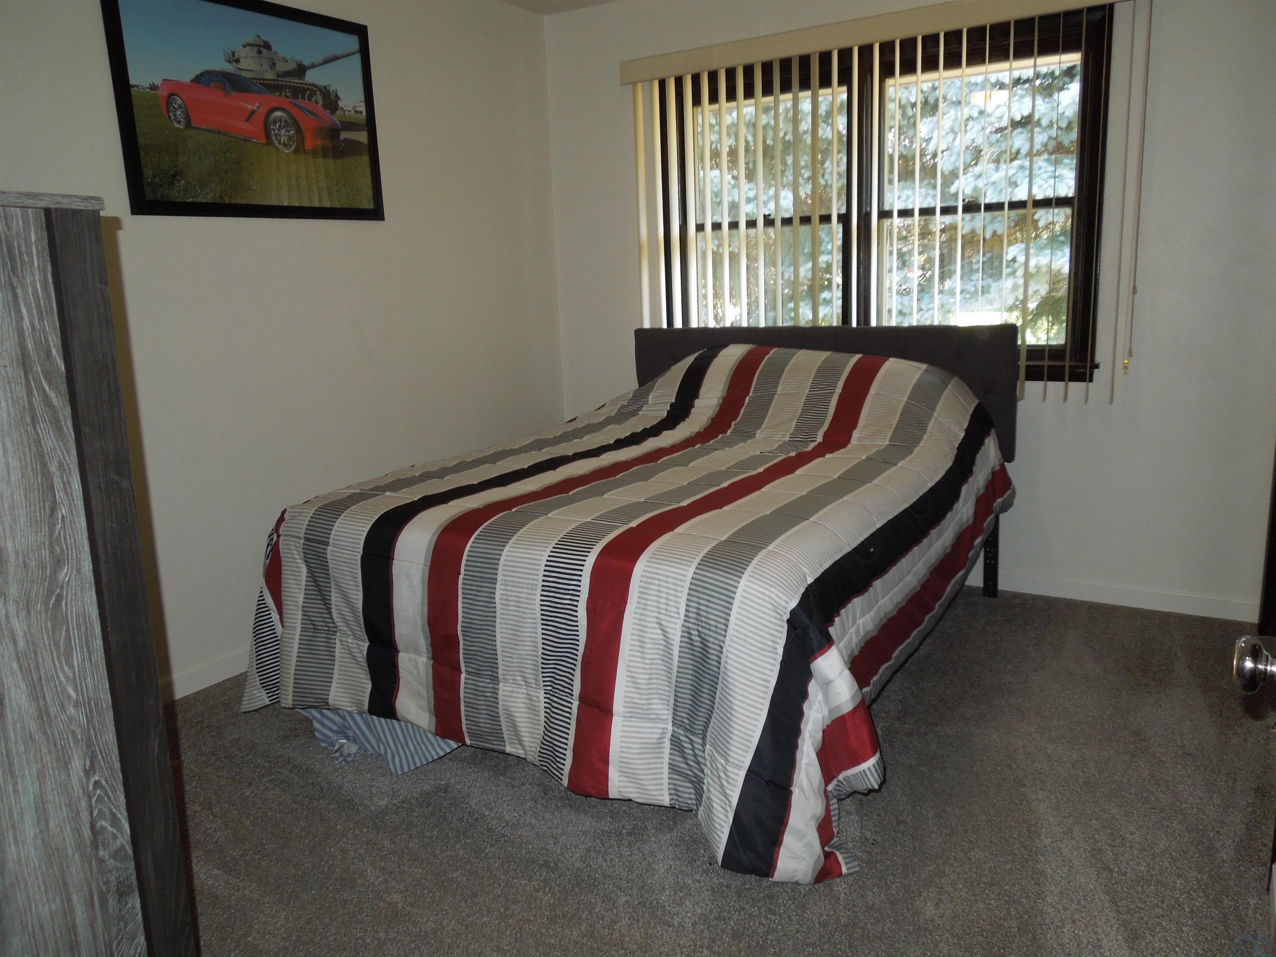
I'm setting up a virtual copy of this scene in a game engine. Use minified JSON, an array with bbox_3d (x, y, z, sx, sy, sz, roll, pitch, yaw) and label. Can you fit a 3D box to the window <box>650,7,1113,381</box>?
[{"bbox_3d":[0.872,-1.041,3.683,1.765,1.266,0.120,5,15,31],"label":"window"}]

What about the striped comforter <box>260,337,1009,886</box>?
[{"bbox_3d":[0.086,0.124,3.048,1.850,0.985,1.940,5,15,31],"label":"striped comforter"}]

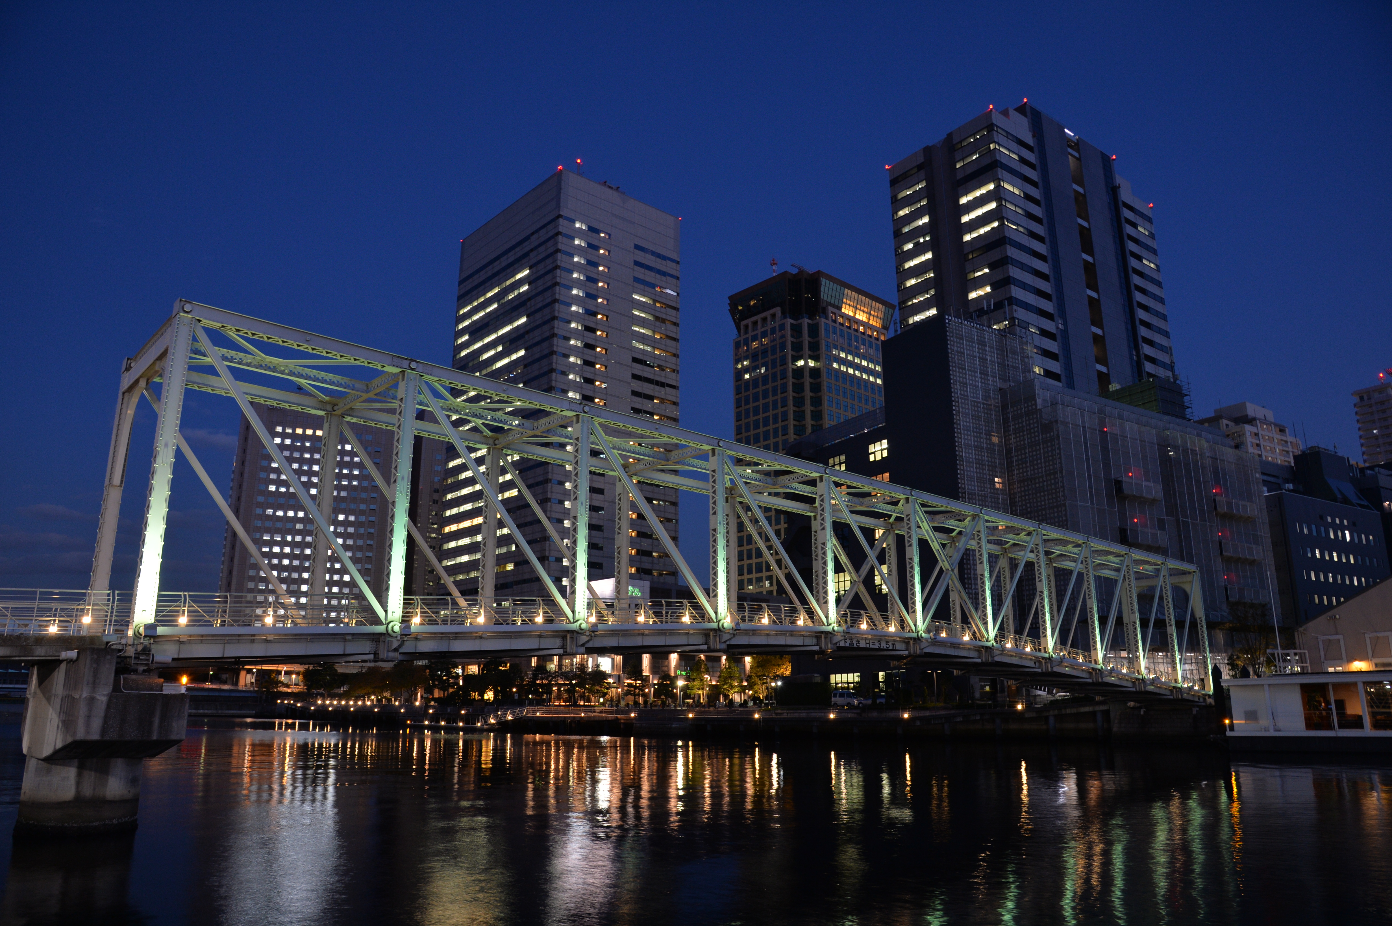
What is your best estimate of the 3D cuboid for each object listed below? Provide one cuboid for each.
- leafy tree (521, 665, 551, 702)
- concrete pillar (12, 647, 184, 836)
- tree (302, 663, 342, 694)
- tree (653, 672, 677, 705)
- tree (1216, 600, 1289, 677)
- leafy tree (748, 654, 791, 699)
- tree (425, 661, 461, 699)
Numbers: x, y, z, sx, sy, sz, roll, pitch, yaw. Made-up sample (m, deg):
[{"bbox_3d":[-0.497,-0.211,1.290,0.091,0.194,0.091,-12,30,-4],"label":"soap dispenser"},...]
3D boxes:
[{"bbox_3d":[-22.472,31.050,129.621,4.069,5.603,4.069,3,-15,-9],"label":"leafy tree"},{"bbox_3d":[-13.570,6.261,20.643,2.450,3.725,6.125,13,-20,-42],"label":"concrete pillar"},{"bbox_3d":[-82.512,48.991,206.370,8.600,8.620,8.600,0,-14,0],"label":"tree"},{"bbox_3d":[-4.142,30.999,127.296,3.600,4.530,3.600,0,-14,0],"label":"tree"},{"bbox_3d":[41.310,14.208,67.904,4.439,7.913,4.439,-8,-17,30],"label":"tree"},{"bbox_3d":[10.361,30.654,132.538,6.200,7.320,6.200,0,-14,0],"label":"leafy tree"},{"bbox_3d":[-46.325,40.463,171.362,6.400,8.220,6.400,0,-14,0],"label":"tree"}]

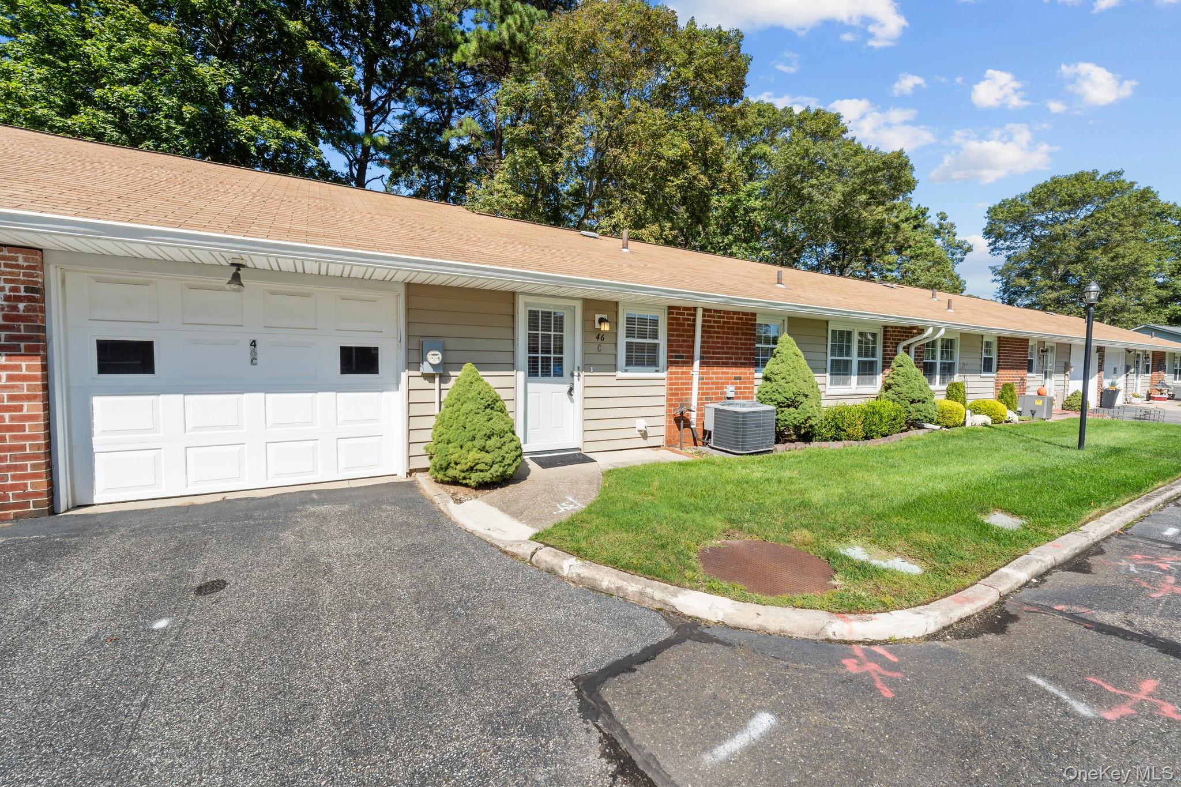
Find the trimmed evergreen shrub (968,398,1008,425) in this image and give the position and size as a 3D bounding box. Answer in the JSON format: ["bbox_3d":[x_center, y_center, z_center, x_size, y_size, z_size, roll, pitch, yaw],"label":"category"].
[{"bbox_3d":[9.749,0.396,11.288,0.720,0.620,0.720,-1,3,-29],"label":"trimmed evergreen shrub"}]

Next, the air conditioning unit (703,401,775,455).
[{"bbox_3d":[2.304,0.500,7.072,0.780,0.660,0.780,-1,3,-29],"label":"air conditioning unit"}]

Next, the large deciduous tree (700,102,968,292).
[{"bbox_3d":[15.447,-9.231,29.156,15.000,18.000,14.000,-1,3,-29],"label":"large deciduous tree"}]

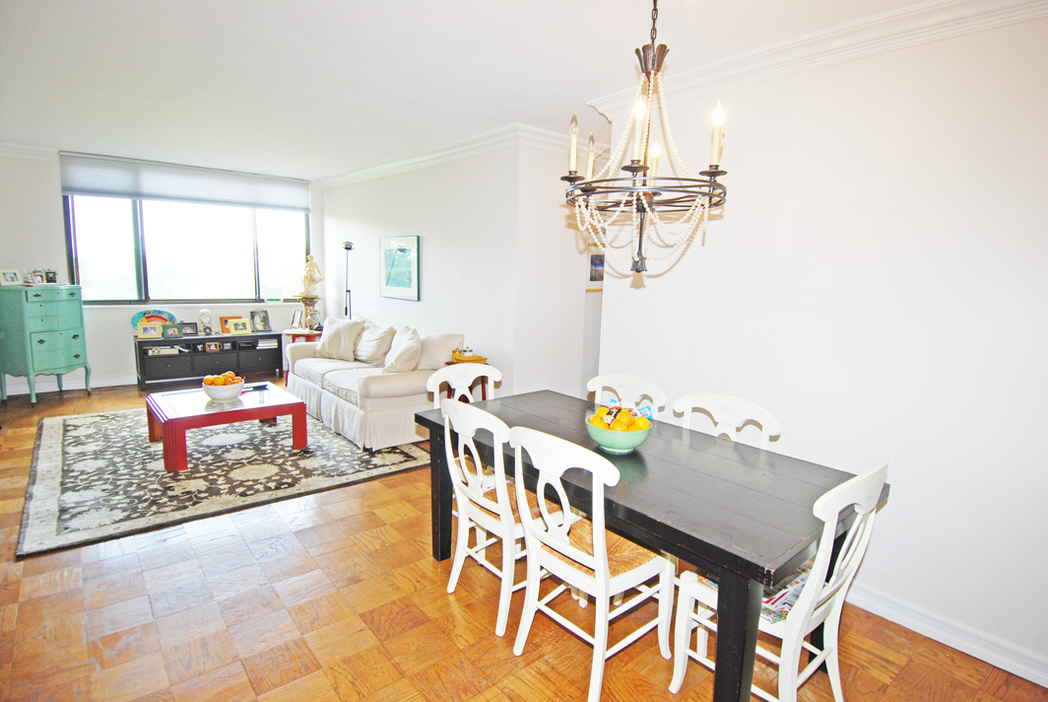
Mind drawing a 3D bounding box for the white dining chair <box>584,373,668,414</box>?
[{"bbox_3d":[0.347,0.610,2.706,0.520,0.945,0.505,-6,12,-40],"label":"white dining chair"}]

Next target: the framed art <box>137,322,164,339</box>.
[{"bbox_3d":[-4.257,-0.229,5.966,0.215,0.170,0.050,-6,12,-40],"label":"framed art"}]

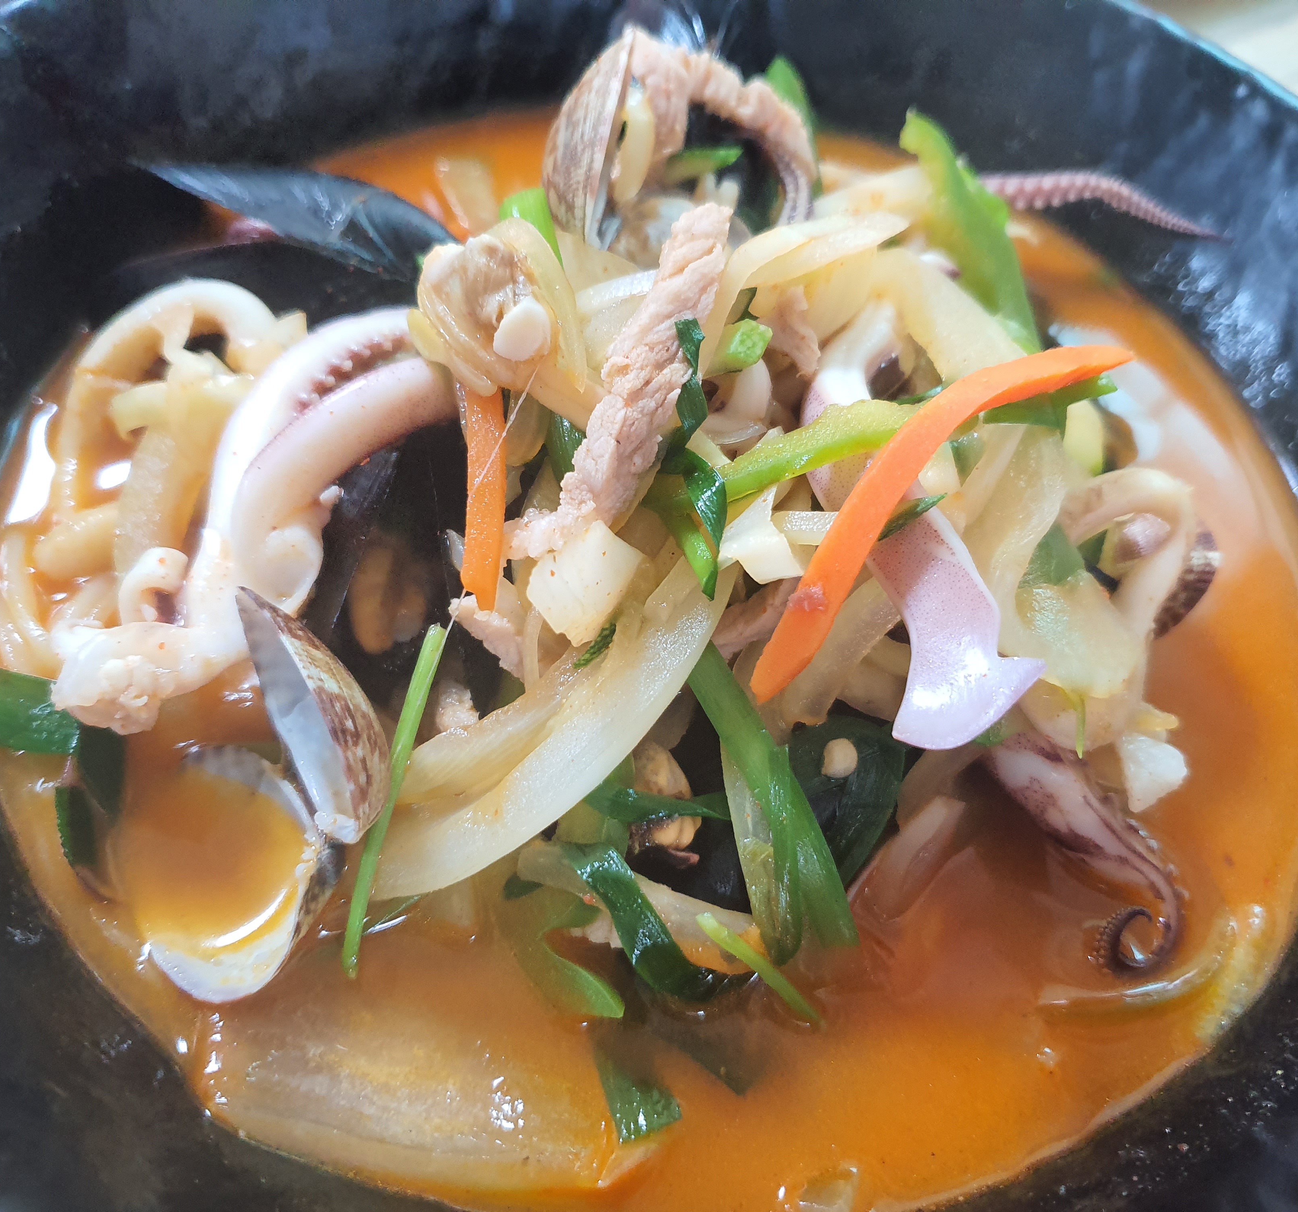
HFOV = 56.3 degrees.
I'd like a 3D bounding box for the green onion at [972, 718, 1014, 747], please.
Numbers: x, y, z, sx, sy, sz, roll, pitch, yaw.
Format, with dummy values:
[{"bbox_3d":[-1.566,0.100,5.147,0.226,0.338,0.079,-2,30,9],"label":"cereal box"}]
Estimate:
[{"bbox_3d":[0.043,0.016,0.151,0.009,0.005,0.007,18,57,7],"label":"green onion"}]

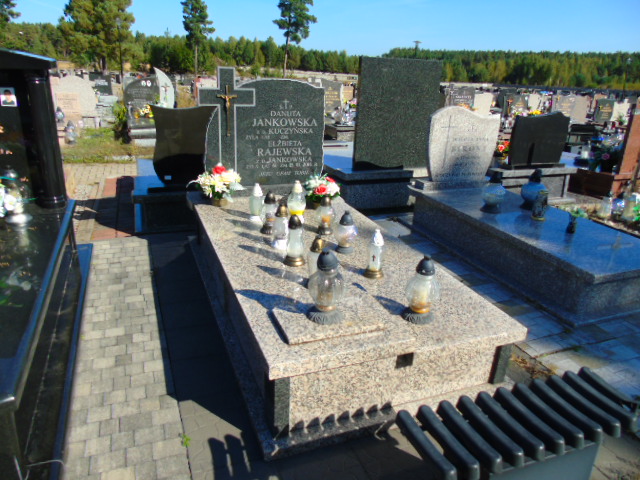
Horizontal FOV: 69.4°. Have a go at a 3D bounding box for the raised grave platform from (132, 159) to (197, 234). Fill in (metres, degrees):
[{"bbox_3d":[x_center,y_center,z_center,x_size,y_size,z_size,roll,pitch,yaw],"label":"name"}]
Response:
[{"bbox_3d":[-1.493,-0.541,4.903,0.895,0.353,1.800,-4,20,-20],"label":"raised grave platform"}]

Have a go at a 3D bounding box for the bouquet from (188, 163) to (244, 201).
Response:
[{"bbox_3d":[-0.805,-0.426,3.599,0.420,0.310,0.320,-4,20,-20],"label":"bouquet"}]

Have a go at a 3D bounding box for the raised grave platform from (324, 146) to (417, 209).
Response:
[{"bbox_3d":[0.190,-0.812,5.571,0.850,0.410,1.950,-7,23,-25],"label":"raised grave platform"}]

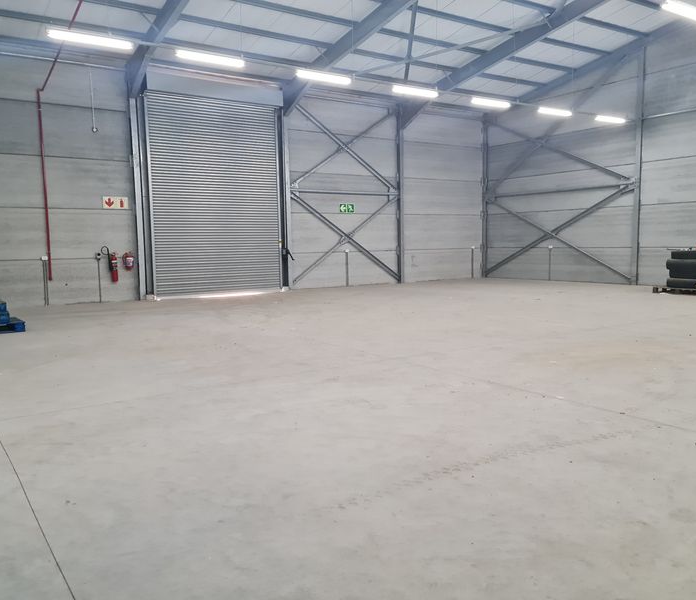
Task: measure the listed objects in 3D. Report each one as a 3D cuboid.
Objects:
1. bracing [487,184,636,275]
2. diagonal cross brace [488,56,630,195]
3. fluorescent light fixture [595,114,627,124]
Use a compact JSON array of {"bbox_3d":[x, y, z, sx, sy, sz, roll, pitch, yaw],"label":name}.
[{"bbox_3d":[6.637,-2.073,20.372,0.150,2.811,5.685,-5,6,-34],"label":"bracing"},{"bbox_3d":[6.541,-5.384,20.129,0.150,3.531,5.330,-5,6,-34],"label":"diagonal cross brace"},{"bbox_3d":[7.148,-4.896,16.952,1.270,0.120,0.160,-5,6,-34],"label":"fluorescent light fixture"}]

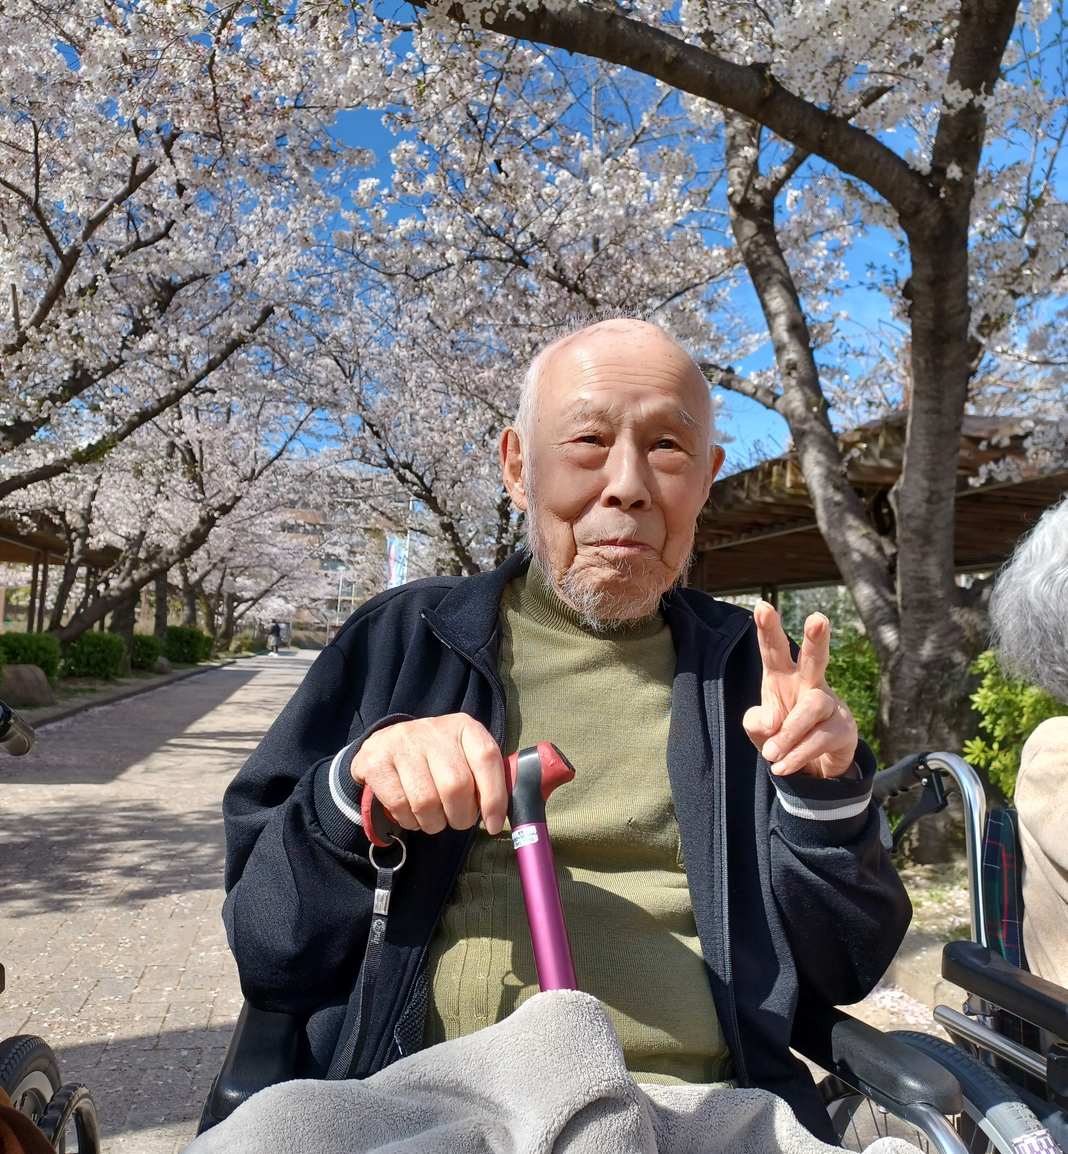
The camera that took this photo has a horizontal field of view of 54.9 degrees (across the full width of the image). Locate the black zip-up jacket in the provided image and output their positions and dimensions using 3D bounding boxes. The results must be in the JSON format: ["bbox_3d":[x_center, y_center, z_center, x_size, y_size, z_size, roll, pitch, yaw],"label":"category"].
[{"bbox_3d":[0.022,0.222,0.840,0.560,0.540,0.360,3,-4,-9],"label":"black zip-up jacket"}]

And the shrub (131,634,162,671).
[{"bbox_3d":[-7.180,1.360,19.000,0.680,0.680,0.680,3,-4,-12],"label":"shrub"}]

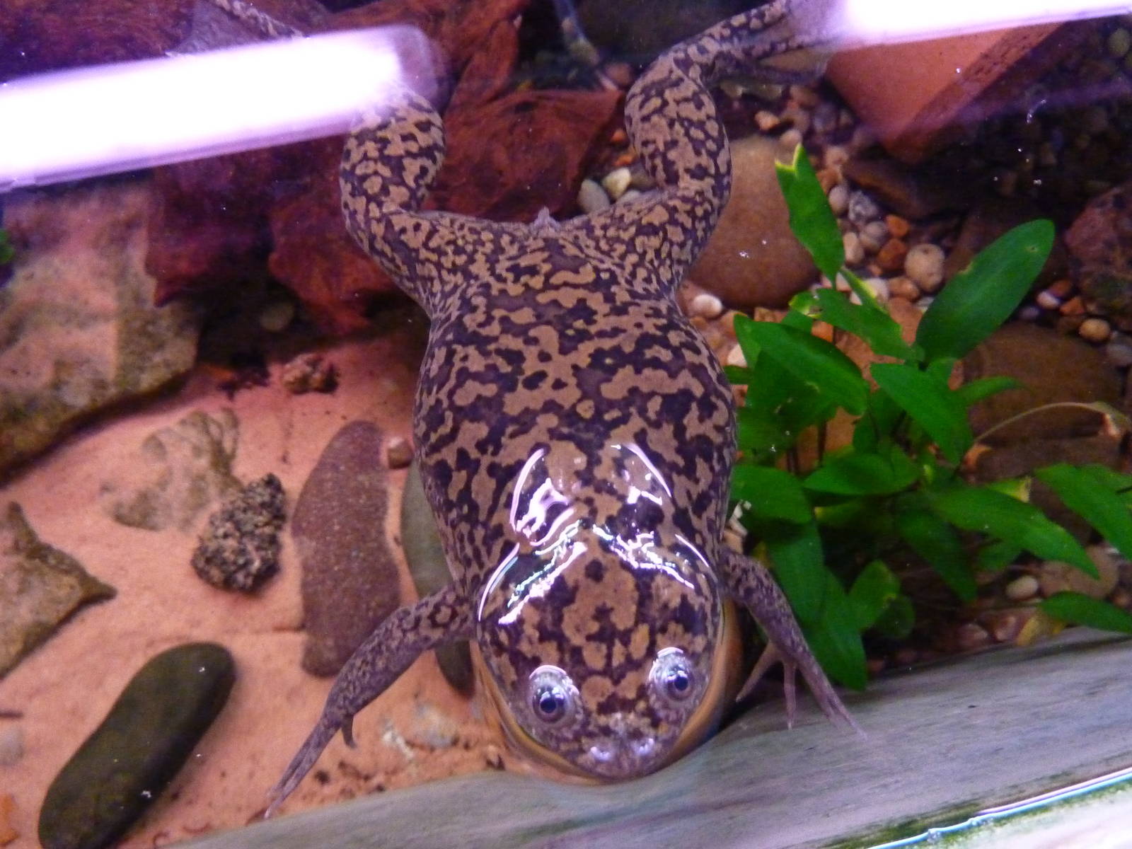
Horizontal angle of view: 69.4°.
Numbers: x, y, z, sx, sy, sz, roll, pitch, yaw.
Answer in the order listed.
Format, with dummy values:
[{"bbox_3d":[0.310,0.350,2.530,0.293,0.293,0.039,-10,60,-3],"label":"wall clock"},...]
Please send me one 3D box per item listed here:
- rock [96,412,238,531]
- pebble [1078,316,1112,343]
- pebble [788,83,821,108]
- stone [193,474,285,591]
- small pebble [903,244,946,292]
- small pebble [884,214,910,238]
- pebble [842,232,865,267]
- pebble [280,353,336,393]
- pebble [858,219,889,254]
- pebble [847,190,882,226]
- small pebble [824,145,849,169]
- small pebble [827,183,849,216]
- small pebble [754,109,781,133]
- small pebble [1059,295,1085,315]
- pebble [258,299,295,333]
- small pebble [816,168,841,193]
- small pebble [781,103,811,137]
[{"bbox_3d":[-0.157,0.018,0.326,0.056,0.012,0.053,0,68,-1],"label":"rock"},{"bbox_3d":[0.228,-0.041,0.353,0.013,0.009,0.012,0,68,-1],"label":"pebble"},{"bbox_3d":[0.122,-0.168,0.417,0.017,0.011,0.011,0,73,-2],"label":"pebble"},{"bbox_3d":[-0.134,0.044,0.337,0.033,0.025,0.051,24,74,5],"label":"stone"},{"bbox_3d":[0.170,-0.074,0.387,0.018,0.017,0.024,0,73,-2],"label":"small pebble"},{"bbox_3d":[0.161,-0.096,0.397,0.011,0.009,0.012,0,73,-2],"label":"small pebble"},{"bbox_3d":[0.129,-0.079,0.366,0.008,0.009,0.017,-11,69,-5],"label":"pebble"},{"bbox_3d":[-0.107,-0.021,0.341,0.023,0.014,0.018,0,68,-1],"label":"pebble"},{"bbox_3d":[0.139,-0.084,0.368,0.013,0.011,0.017,0,68,-1],"label":"pebble"},{"bbox_3d":[0.145,-0.105,0.397,0.017,0.014,0.018,0,73,-2],"label":"pebble"},{"bbox_3d":[0.135,-0.133,0.407,0.012,0.010,0.012,0,73,-2],"label":"small pebble"},{"bbox_3d":[0.125,-0.103,0.376,0.009,0.010,0.017,0,68,-1],"label":"small pebble"},{"bbox_3d":[0.102,-0.153,0.412,0.013,0.010,0.011,0,73,-2],"label":"small pebble"},{"bbox_3d":[0.241,-0.057,0.388,0.011,0.008,0.010,0,73,-2],"label":"small pebble"},{"bbox_3d":[-0.132,-0.049,0.372,0.016,0.013,0.016,0,73,-2],"label":"pebble"},{"bbox_3d":[0.121,-0.113,0.380,0.012,0.009,0.013,0,68,-1],"label":"small pebble"},{"bbox_3d":[0.116,-0.153,0.412,0.015,0.012,0.016,0,73,-2],"label":"small pebble"}]

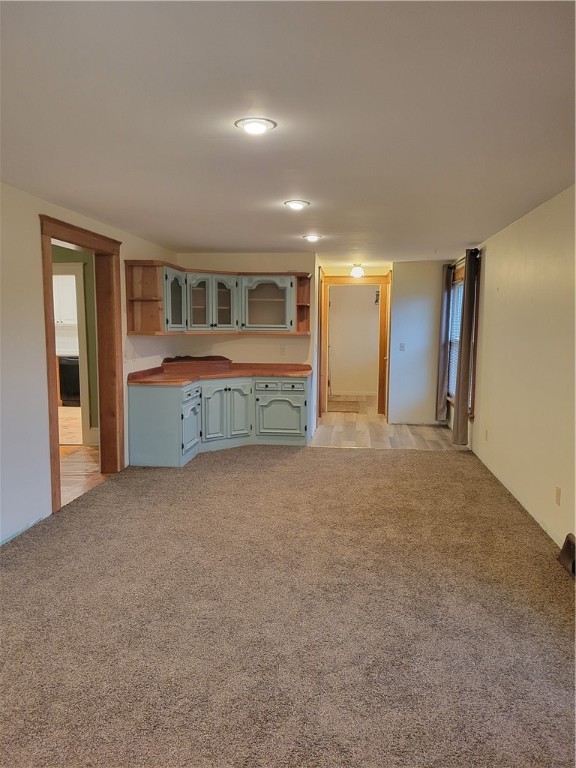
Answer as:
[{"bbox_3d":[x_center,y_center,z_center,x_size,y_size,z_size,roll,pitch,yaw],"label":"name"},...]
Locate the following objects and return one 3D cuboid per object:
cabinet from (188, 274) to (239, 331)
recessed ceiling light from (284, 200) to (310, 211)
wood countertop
[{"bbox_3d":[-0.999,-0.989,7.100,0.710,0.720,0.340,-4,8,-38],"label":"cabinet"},{"bbox_3d":[0.068,-1.352,4.387,0.200,0.045,0.200,1,6,7],"label":"recessed ceiling light"},{"bbox_3d":[-0.675,-0.131,6.715,1.780,0.150,1.800,1,6,7],"label":"wood countertop"}]

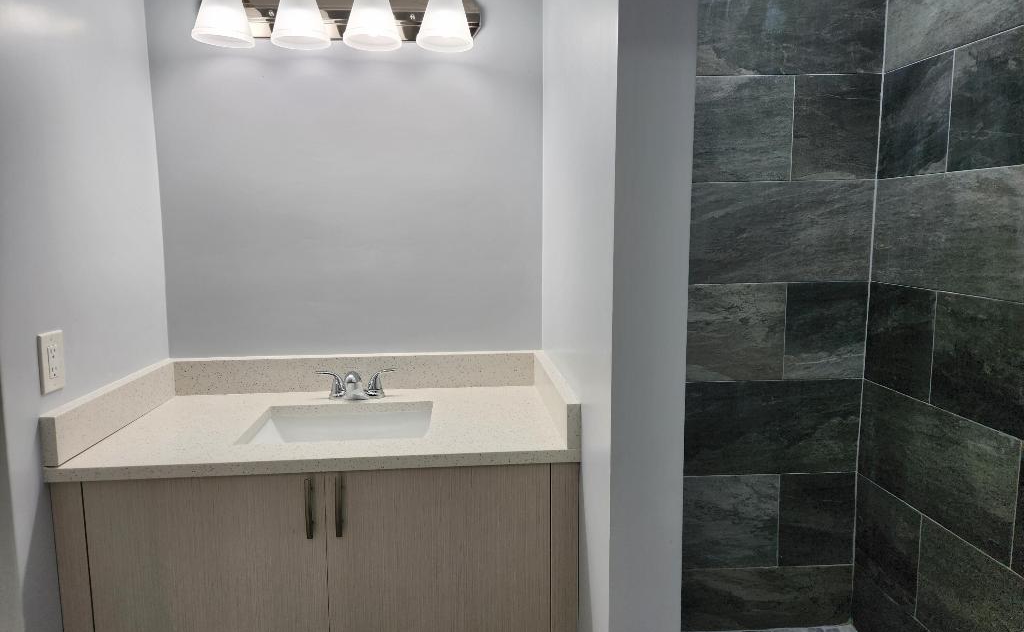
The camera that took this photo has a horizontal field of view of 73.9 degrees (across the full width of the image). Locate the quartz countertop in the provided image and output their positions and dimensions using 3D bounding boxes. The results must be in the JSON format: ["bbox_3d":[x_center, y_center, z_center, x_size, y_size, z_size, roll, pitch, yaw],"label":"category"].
[{"bbox_3d":[-0.418,0.268,1.702,1.080,0.029,0.626,-1,7,-5],"label":"quartz countertop"}]

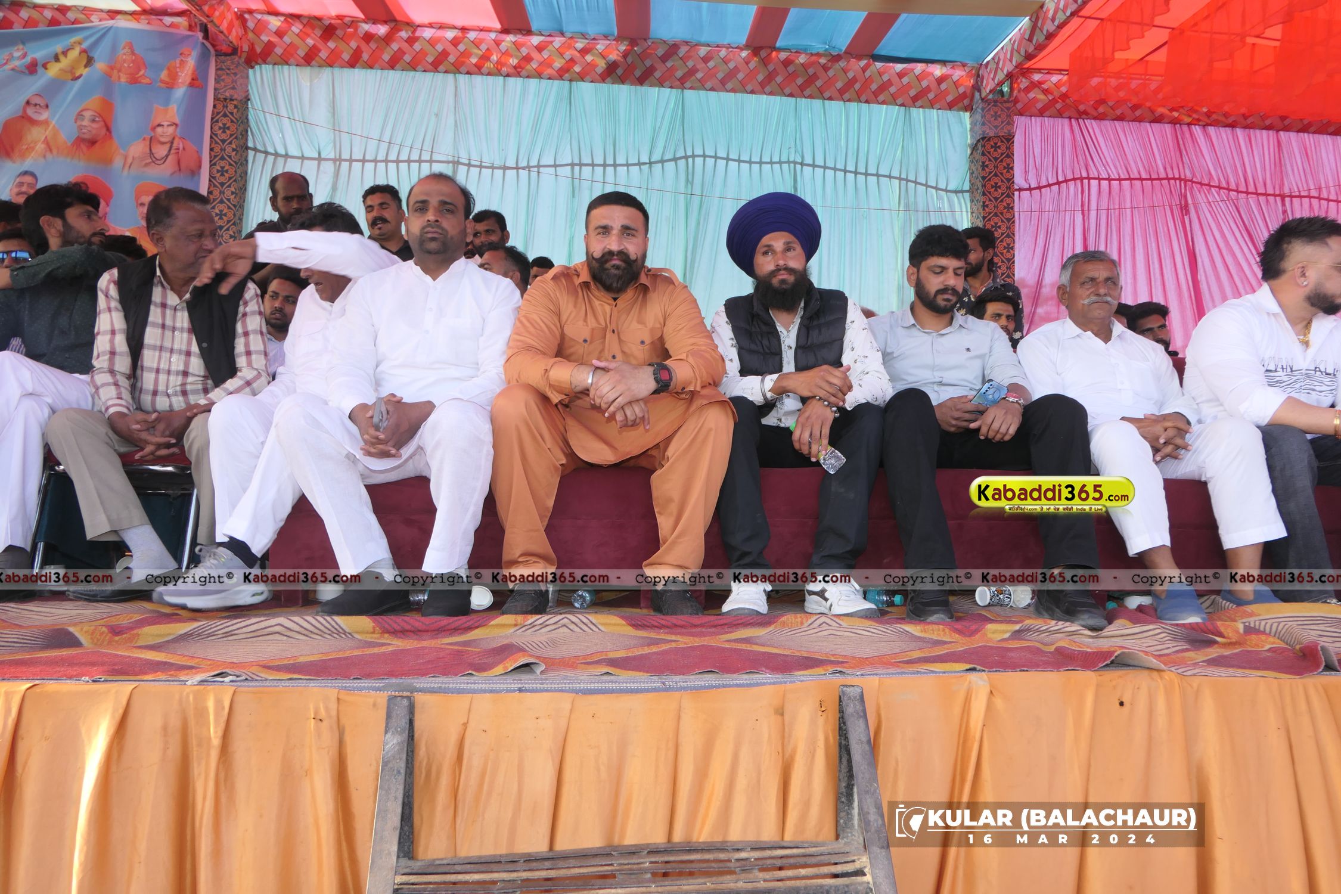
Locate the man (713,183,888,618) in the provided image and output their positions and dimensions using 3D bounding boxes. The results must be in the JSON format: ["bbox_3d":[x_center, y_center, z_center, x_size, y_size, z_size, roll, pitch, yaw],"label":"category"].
[{"bbox_3d":[0.365,-0.165,2.580,0.520,1.210,0.800,1,-3,0],"label":"man"}]

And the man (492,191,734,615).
[{"bbox_3d":[-0.155,-0.154,2.520,0.620,1.170,0.740,1,-3,-3],"label":"man"}]

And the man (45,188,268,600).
[{"bbox_3d":[-1.490,-0.198,2.670,0.570,1.240,0.770,1,-3,-15],"label":"man"}]

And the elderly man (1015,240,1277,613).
[{"bbox_3d":[1.400,-0.092,2.700,0.640,1.100,0.820,1,-3,1],"label":"elderly man"}]

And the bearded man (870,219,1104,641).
[{"bbox_3d":[0.800,-0.117,2.530,0.570,1.120,0.840,0,-3,7],"label":"bearded man"}]

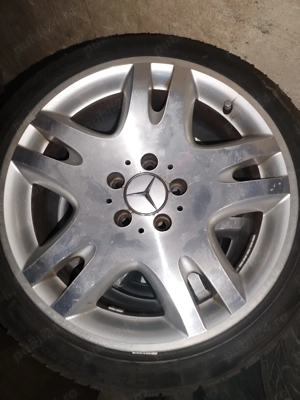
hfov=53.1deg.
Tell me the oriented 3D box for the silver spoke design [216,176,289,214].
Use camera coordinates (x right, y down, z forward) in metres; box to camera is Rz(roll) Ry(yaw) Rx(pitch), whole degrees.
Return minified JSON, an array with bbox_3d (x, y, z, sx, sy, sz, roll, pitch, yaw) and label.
[{"bbox_3d":[0.170,-0.006,0.505,0.115,0.030,0.047,-8,79,9],"label":"silver spoke design"}]

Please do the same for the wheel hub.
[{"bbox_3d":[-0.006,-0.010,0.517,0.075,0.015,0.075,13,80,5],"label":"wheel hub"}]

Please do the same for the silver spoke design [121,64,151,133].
[{"bbox_3d":[-0.022,-0.182,0.546,0.047,0.030,0.119,3,87,3],"label":"silver spoke design"}]

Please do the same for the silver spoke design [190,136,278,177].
[{"bbox_3d":[0.146,-0.073,0.520,0.136,0.030,0.049,-12,79,8],"label":"silver spoke design"}]

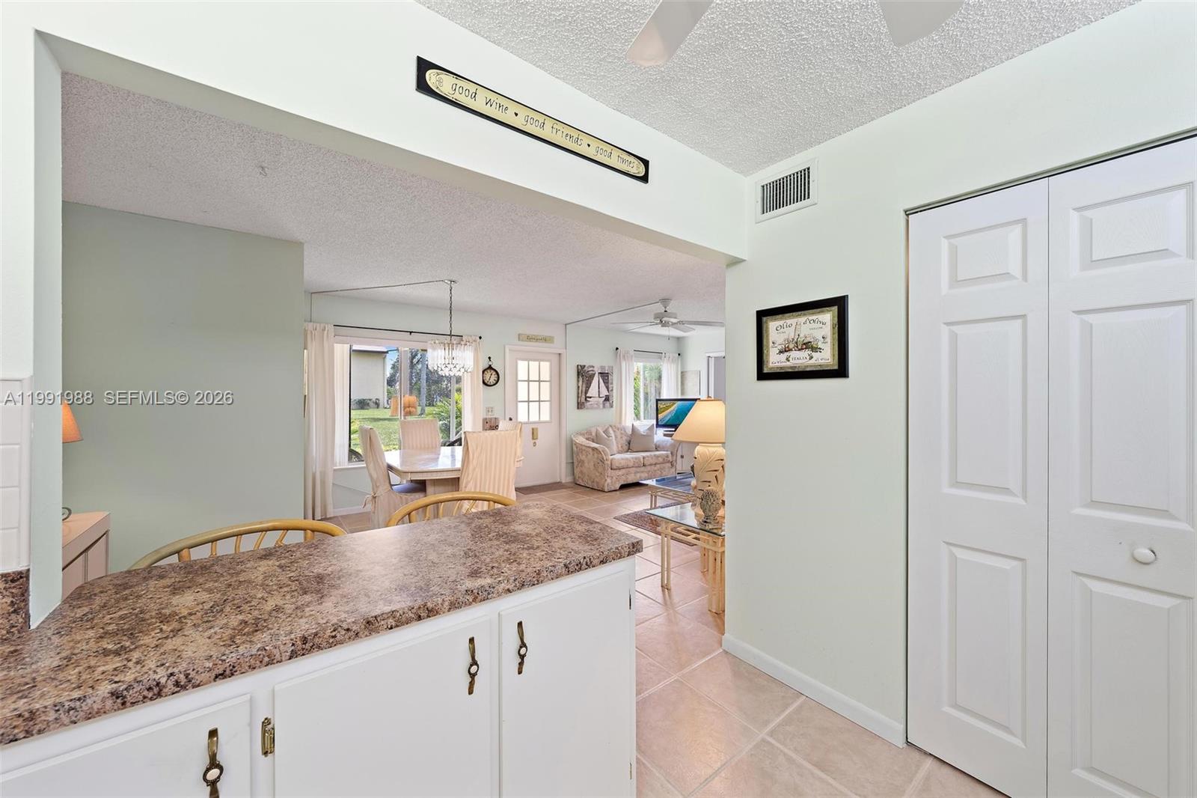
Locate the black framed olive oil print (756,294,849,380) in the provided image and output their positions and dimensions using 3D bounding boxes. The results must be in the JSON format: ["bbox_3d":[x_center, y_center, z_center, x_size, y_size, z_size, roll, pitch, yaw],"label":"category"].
[{"bbox_3d":[0.913,-0.258,1.954,0.025,0.342,0.420,0,0,-37],"label":"black framed olive oil print"}]

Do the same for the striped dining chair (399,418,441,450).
[{"bbox_3d":[-1.949,0.783,4.933,0.460,1.065,0.580,0,0,-37],"label":"striped dining chair"}]

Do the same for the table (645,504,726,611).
[{"bbox_3d":[0.799,1.056,2.994,0.660,0.530,0.660,0,0,-37],"label":"table"}]

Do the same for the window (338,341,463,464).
[{"bbox_3d":[-2.385,0.030,5.326,1.480,1.450,0.100,0,0,-37],"label":"window"}]

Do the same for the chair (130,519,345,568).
[{"bbox_3d":[-0.966,0.866,1.203,0.530,0.930,0.540,0,0,-37],"label":"chair"}]

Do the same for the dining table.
[{"bbox_3d":[-1.524,0.957,4.350,1.140,0.740,1.760,0,0,-37],"label":"dining table"}]

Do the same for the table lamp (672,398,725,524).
[{"bbox_3d":[0.758,0.386,2.932,0.520,0.810,0.520,0,0,-37],"label":"table lamp"}]

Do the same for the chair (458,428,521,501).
[{"bbox_3d":[-1.032,0.793,3.706,0.480,1.070,0.620,0,0,-37],"label":"chair"}]

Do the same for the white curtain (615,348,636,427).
[{"bbox_3d":[0.470,0.222,7.372,0.430,2.150,0.120,0,0,-37],"label":"white curtain"}]

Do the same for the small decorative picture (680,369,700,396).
[{"bbox_3d":[1.705,-0.257,8.050,0.030,0.550,0.440,0,0,-37],"label":"small decorative picture"}]

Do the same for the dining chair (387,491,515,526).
[{"bbox_3d":[-0.511,0.863,1.595,0.530,0.930,0.540,0,0,-37],"label":"dining chair"}]

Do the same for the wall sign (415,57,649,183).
[{"bbox_3d":[-0.153,-0.913,1.486,0.900,0.098,0.020,0,0,-37],"label":"wall sign"}]

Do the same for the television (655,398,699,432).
[{"bbox_3d":[1.429,0.289,7.720,0.780,0.570,0.200,0,0,8],"label":"television"}]

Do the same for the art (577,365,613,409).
[{"bbox_3d":[-0.032,-0.183,7.050,0.745,0.710,0.035,0,0,-37],"label":"art"}]

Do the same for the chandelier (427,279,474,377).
[{"bbox_3d":[-1.440,-0.693,4.236,0.450,0.950,0.450,0,0,-37],"label":"chandelier"}]

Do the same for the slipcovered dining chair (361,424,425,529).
[{"bbox_3d":[-1.888,0.792,4.084,0.620,1.070,0.480,0,0,-37],"label":"slipcovered dining chair"}]

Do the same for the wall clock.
[{"bbox_3d":[-1.476,-0.372,5.932,0.265,0.410,0.050,0,0,-37],"label":"wall clock"}]

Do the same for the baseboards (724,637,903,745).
[{"bbox_3d":[0.913,1.286,1.970,0.015,0.088,0.820,0,0,-37],"label":"baseboards"}]

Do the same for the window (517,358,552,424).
[{"bbox_3d":[-0.936,-0.117,6.459,0.590,0.930,0.050,0,0,-37],"label":"window"}]

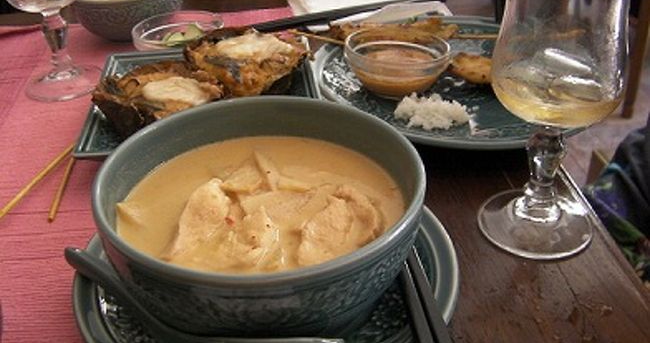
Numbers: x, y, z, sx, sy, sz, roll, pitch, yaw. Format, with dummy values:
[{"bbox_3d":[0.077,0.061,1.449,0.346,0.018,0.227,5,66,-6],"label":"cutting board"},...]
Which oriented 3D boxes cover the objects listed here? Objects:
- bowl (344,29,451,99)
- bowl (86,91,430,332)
[{"bbox_3d":[0.057,-0.081,0.564,0.083,0.034,0.083,-1,34,1],"label":"bowl"},{"bbox_3d":[-0.031,0.029,0.375,0.164,0.068,0.164,-1,34,1],"label":"bowl"}]

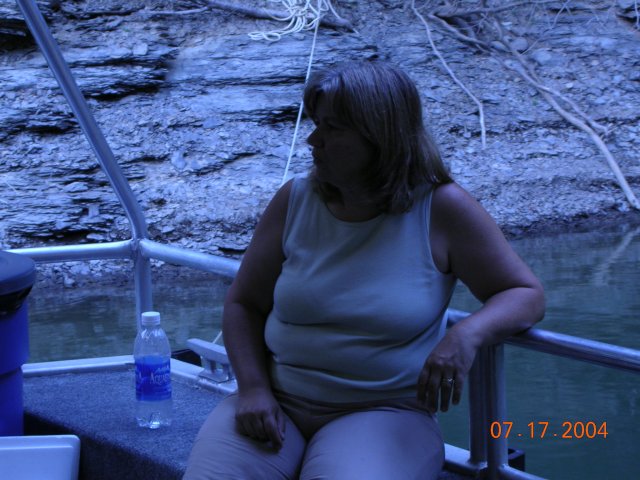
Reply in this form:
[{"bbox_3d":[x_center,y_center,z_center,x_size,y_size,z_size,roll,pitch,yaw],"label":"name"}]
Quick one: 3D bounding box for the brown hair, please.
[{"bbox_3d":[0.103,-0.185,3.300,0.260,0.265,0.220,-6,13,-24],"label":"brown hair"}]

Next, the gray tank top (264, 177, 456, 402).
[{"bbox_3d":[0.075,0.088,3.350,0.360,0.410,0.280,5,13,23],"label":"gray tank top"}]

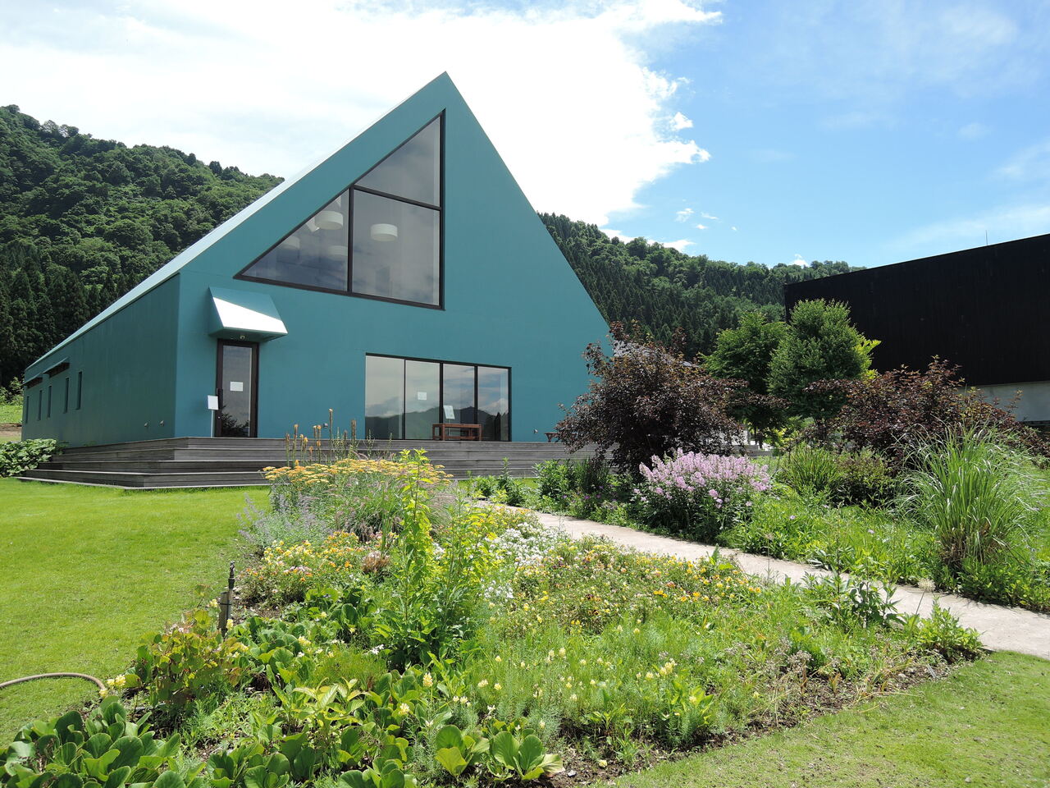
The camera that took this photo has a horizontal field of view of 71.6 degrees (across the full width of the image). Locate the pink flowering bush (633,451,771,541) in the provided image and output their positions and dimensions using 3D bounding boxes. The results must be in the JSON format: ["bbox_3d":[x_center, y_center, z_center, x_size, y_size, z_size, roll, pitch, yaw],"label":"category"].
[{"bbox_3d":[2.049,1.159,8.400,1.526,0.992,1.300,-2,-5,13],"label":"pink flowering bush"}]

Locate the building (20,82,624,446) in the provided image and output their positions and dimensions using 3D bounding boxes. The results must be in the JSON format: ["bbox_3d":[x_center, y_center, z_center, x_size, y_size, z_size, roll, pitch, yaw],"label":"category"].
[{"bbox_3d":[-10.097,-3.438,31.133,15.628,11.886,22.874,4,-7,-42],"label":"building"}]

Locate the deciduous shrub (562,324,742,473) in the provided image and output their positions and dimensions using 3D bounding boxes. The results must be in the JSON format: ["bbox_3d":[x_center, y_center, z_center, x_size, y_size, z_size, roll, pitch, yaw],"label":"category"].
[{"bbox_3d":[2.187,0.189,12.400,3.144,2.738,3.000,-2,-5,10],"label":"deciduous shrub"}]

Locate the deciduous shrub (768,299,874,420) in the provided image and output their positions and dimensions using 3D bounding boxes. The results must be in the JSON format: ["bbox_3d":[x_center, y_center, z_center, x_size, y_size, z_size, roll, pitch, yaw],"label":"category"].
[{"bbox_3d":[8.554,-0.651,21.000,2.984,4.040,2.950,-3,-5,22],"label":"deciduous shrub"}]

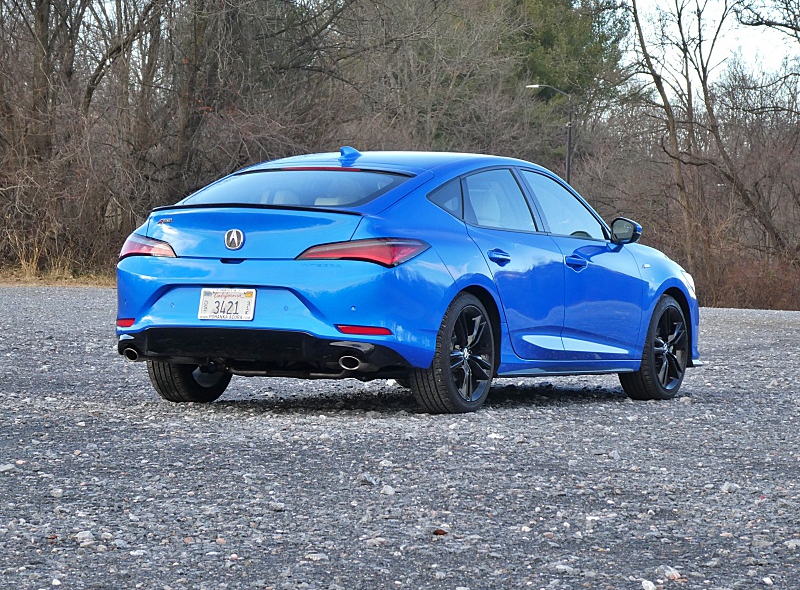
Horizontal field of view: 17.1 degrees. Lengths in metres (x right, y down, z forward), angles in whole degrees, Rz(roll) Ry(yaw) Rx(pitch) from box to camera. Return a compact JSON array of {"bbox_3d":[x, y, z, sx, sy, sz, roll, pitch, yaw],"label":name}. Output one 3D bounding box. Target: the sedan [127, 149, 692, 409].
[{"bbox_3d":[0.207,-0.106,15.170,1.850,1.410,4.720,1,0,28],"label":"sedan"}]

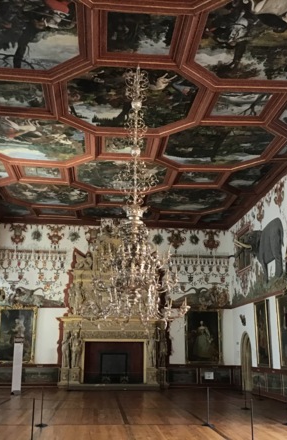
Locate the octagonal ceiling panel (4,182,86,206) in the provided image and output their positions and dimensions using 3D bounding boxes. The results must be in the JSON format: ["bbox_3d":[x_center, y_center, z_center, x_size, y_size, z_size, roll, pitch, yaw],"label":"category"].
[{"bbox_3d":[-4.141,-1.067,22.827,3.400,0.150,3.200,2,-14,-5],"label":"octagonal ceiling panel"}]

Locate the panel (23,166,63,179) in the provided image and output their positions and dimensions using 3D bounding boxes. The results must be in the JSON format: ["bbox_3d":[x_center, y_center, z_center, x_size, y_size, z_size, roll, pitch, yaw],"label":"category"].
[{"bbox_3d":[-3.874,-1.856,20.281,1.400,0.150,1.137,1,-14,-4],"label":"panel"}]

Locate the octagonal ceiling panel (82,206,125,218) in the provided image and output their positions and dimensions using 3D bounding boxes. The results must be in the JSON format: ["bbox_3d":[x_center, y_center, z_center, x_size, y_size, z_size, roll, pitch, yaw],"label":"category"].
[{"bbox_3d":[-1.246,-0.382,26.056,3.399,0.150,1.716,1,-14,-4],"label":"octagonal ceiling panel"}]

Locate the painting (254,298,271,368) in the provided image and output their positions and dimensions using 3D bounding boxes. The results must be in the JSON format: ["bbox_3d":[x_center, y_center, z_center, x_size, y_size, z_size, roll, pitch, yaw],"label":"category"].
[{"bbox_3d":[4.761,4.579,21.070,0.100,2.520,1.660,2,-14,-5],"label":"painting"}]

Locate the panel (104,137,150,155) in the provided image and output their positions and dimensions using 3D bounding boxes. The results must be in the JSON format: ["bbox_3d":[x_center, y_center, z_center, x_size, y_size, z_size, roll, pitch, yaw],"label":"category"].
[{"bbox_3d":[-0.608,-2.457,17.194,1.370,0.120,1.450,2,-14,-5],"label":"panel"}]

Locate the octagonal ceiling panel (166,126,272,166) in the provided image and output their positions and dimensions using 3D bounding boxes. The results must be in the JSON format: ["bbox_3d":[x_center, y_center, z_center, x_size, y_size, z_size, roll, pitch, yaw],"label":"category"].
[{"bbox_3d":[2.419,-2.391,17.349,3.360,0.150,3.400,2,-14,-5],"label":"octagonal ceiling panel"}]

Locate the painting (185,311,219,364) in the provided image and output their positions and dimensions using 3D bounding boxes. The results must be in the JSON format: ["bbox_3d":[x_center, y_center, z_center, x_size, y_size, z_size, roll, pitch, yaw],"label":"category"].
[{"bbox_3d":[2.975,5.804,25.996,1.862,2.541,0.120,1,-14,-4],"label":"painting"}]

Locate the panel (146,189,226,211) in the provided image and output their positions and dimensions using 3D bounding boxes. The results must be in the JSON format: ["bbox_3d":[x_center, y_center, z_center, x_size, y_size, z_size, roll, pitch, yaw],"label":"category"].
[{"bbox_3d":[2.100,-0.885,24.032,3.446,0.150,3.466,1,-14,-4],"label":"panel"}]

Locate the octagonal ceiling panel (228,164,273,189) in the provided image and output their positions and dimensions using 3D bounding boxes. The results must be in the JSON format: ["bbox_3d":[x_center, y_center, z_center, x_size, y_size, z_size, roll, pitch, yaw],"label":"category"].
[{"bbox_3d":[4.115,-1.727,20.689,1.178,0.150,2.759,1,-14,-4],"label":"octagonal ceiling panel"}]

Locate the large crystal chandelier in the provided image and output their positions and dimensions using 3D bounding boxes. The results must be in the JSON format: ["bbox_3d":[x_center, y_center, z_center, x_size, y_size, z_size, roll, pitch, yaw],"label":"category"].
[{"bbox_3d":[-0.184,-0.721,11.548,2.300,5.950,2.300,2,-14,-5],"label":"large crystal chandelier"}]

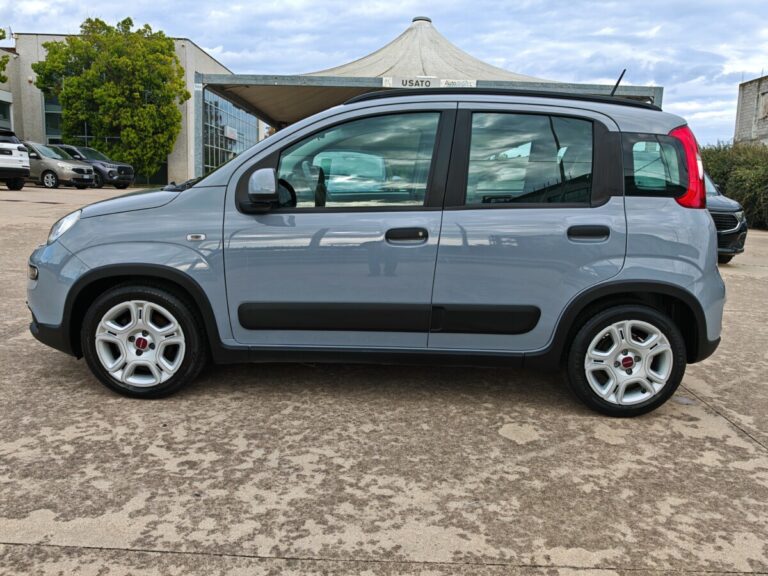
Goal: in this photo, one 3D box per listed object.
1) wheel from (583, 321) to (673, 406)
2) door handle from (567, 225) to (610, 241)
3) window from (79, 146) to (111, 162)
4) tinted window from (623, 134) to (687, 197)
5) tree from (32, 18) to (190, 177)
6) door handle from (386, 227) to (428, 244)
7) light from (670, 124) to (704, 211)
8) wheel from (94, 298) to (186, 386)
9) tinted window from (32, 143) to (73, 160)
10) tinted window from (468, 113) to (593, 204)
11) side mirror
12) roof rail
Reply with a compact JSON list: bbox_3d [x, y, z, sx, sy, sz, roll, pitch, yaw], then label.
[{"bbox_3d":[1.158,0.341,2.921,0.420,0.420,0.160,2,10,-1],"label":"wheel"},{"bbox_3d":[0.930,-0.256,2.734,0.205,0.075,0.055,2,10,-1],"label":"door handle"},{"bbox_3d":[-10.981,-5.101,22.800,0.850,0.150,1.380,43,13,1],"label":"window"},{"bbox_3d":[1.242,-0.564,2.766,0.280,0.310,0.060,3,-5,-6],"label":"tinted window"},{"bbox_3d":[-11.373,-7.784,25.000,6.000,7.000,5.600,-3,11,-27],"label":"tree"},{"bbox_3d":[0.102,-0.240,2.732,0.205,0.078,0.055,2,10,-1],"label":"door handle"},{"bbox_3d":[1.407,-0.575,2.811,0.180,0.420,0.170,2,0,-1],"label":"light"},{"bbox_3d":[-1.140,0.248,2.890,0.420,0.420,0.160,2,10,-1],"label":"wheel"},{"bbox_3d":[-11.622,-4.768,21.000,0.800,0.150,1.350,43,14,1],"label":"tinted window"},{"bbox_3d":[0.672,-0.591,2.758,0.590,0.440,0.060,2,-4,-1],"label":"tinted window"},{"bbox_3d":[-0.537,-0.423,2.623,0.130,0.190,0.190,2,10,-1],"label":"side mirror"},{"bbox_3d":[0.573,-0.892,2.875,1.530,0.110,0.050,2,10,-1],"label":"roof rail"}]

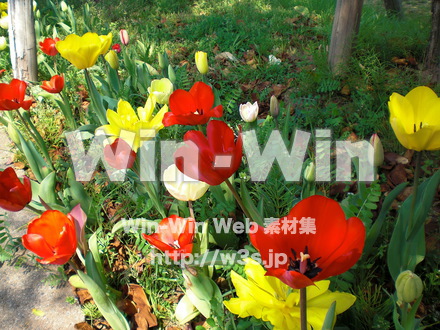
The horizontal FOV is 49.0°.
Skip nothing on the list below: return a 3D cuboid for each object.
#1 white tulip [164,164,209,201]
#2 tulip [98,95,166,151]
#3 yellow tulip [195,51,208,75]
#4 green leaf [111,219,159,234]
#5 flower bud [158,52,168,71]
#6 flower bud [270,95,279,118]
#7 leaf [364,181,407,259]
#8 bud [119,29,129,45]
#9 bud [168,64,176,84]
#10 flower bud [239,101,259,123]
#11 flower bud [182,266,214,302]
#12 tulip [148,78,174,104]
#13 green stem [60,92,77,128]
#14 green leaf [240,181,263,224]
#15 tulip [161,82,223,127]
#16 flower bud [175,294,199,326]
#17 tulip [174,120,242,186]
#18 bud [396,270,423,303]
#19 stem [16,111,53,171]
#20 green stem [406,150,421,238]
[{"bbox_3d":[-0.045,0.021,0.645,0.060,0.055,0.058,-1,25,1],"label":"white tulip"},{"bbox_3d":[-0.130,-0.059,0.710,0.100,0.062,0.090,2,31,0],"label":"tulip"},{"bbox_3d":[-0.047,-0.265,1.250,0.031,0.058,0.031,-7,28,-1],"label":"yellow tulip"},{"bbox_3d":[-0.128,0.094,0.740,0.080,0.024,0.028,2,25,0],"label":"green leaf"},{"bbox_3d":[-0.168,-0.304,1.420,0.026,0.055,0.026,2,27,0],"label":"flower bud"},{"bbox_3d":[0.133,-0.143,1.180,0.021,0.056,0.021,-3,27,0],"label":"flower bud"},{"bbox_3d":[0.291,0.100,0.850,0.025,0.159,0.025,30,24,20],"label":"leaf"},{"bbox_3d":[-0.329,-0.438,1.650,0.029,0.055,0.029,-5,28,-10],"label":"bud"},{"bbox_3d":[-0.128,-0.242,1.300,0.020,0.056,0.020,-4,27,0],"label":"bud"},{"bbox_3d":[0.070,-0.130,1.170,0.046,0.050,0.045,2,27,0],"label":"flower bud"},{"bbox_3d":[-0.030,0.166,0.670,0.030,0.055,0.030,-26,28,12],"label":"flower bud"},{"bbox_3d":[-0.145,-0.178,1.170,0.060,0.055,0.058,2,27,0],"label":"tulip"},{"bbox_3d":[-0.361,-0.132,1.150,0.028,0.100,0.025,-17,26,0],"label":"green stem"},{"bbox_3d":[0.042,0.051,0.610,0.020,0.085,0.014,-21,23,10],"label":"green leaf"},{"bbox_3d":[-0.055,-0.123,0.970,0.117,0.068,0.100,2,34,0],"label":"tulip"},{"bbox_3d":[-0.049,0.209,0.700,0.034,0.045,0.030,16,27,1],"label":"flower bud"},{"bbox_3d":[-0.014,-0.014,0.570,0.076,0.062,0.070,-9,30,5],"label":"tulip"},{"bbox_3d":[0.243,0.156,0.620,0.034,0.044,0.034,14,31,24],"label":"bud"},{"bbox_3d":[-0.415,-0.052,1.090,0.010,0.176,0.010,-31,45,-17],"label":"stem"},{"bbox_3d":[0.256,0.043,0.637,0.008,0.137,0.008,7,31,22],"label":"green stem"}]

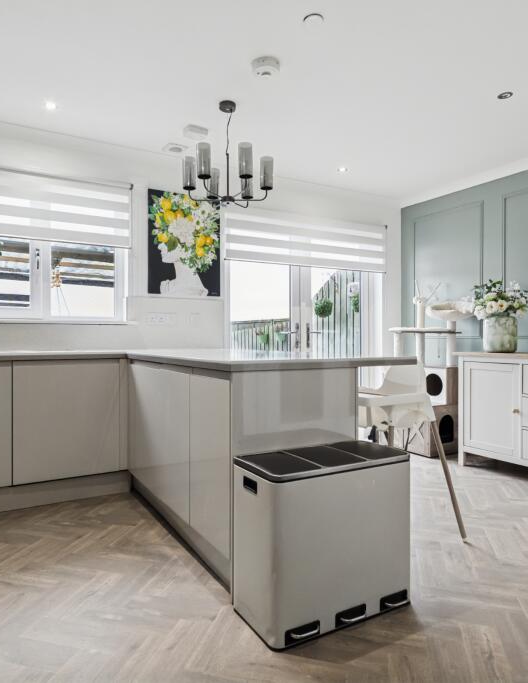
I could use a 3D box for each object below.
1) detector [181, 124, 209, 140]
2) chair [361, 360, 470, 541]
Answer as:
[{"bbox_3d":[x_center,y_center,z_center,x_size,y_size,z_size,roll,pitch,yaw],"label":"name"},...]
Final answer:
[{"bbox_3d":[-0.461,-1.420,3.085,0.145,0.042,0.105,0,0,-31],"label":"detector"},{"bbox_3d":[0.612,0.552,2.368,0.610,0.900,0.570,0,0,-31],"label":"chair"}]

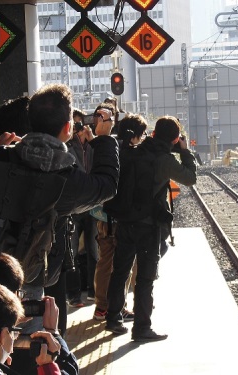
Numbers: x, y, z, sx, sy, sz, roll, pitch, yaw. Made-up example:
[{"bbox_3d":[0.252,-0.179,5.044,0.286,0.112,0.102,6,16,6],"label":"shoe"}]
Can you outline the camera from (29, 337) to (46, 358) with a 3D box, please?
[{"bbox_3d":[-0.258,0.509,3.720,0.060,0.070,0.110,-1,3,17],"label":"camera"}]

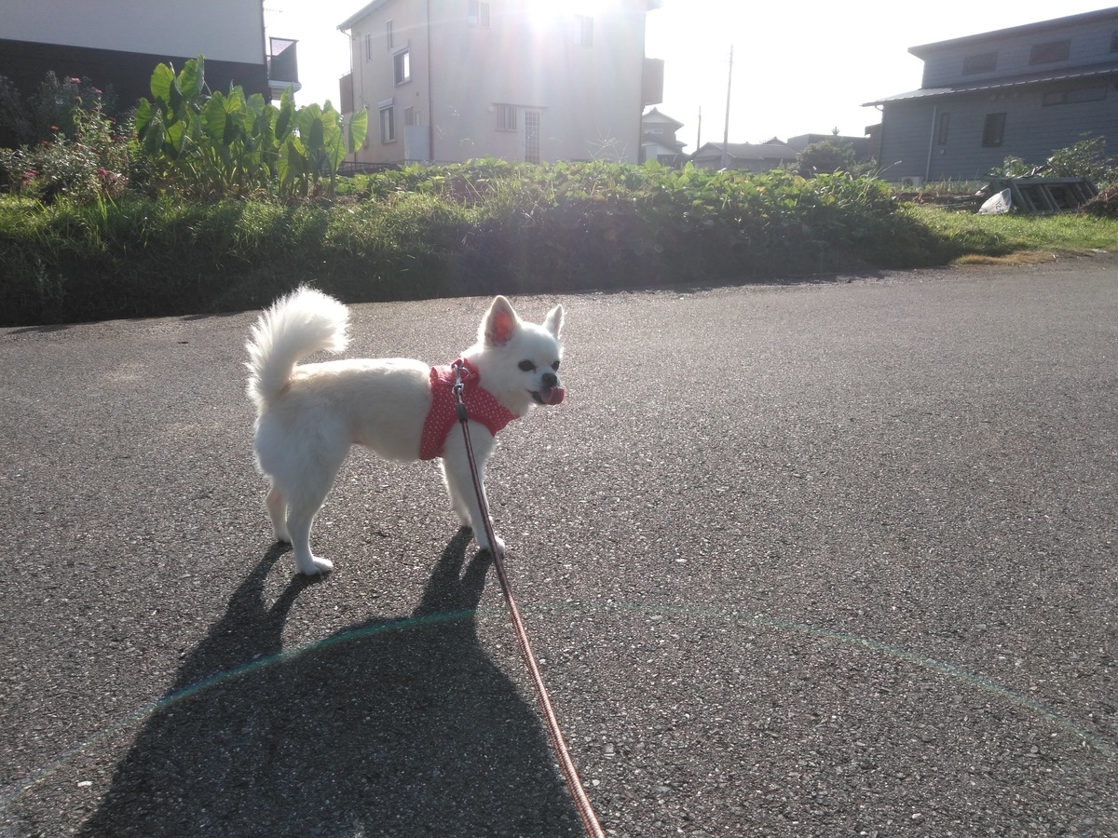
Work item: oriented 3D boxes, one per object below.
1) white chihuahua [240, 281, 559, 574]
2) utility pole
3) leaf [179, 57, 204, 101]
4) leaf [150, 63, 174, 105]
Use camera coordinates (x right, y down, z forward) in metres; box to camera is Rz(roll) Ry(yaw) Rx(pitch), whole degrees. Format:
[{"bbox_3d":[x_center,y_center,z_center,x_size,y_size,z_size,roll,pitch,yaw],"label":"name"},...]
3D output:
[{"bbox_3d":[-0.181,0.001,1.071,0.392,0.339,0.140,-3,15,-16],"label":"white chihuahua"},{"bbox_3d":[13.133,-23.437,65.331,0.340,10.500,0.340,1,14,0],"label":"utility pole"},{"bbox_3d":[-2.495,-2.312,5.700,0.170,0.290,0.130,1,14,0],"label":"leaf"},{"bbox_3d":[-2.697,-2.273,5.700,0.170,0.270,0.120,1,14,0],"label":"leaf"}]

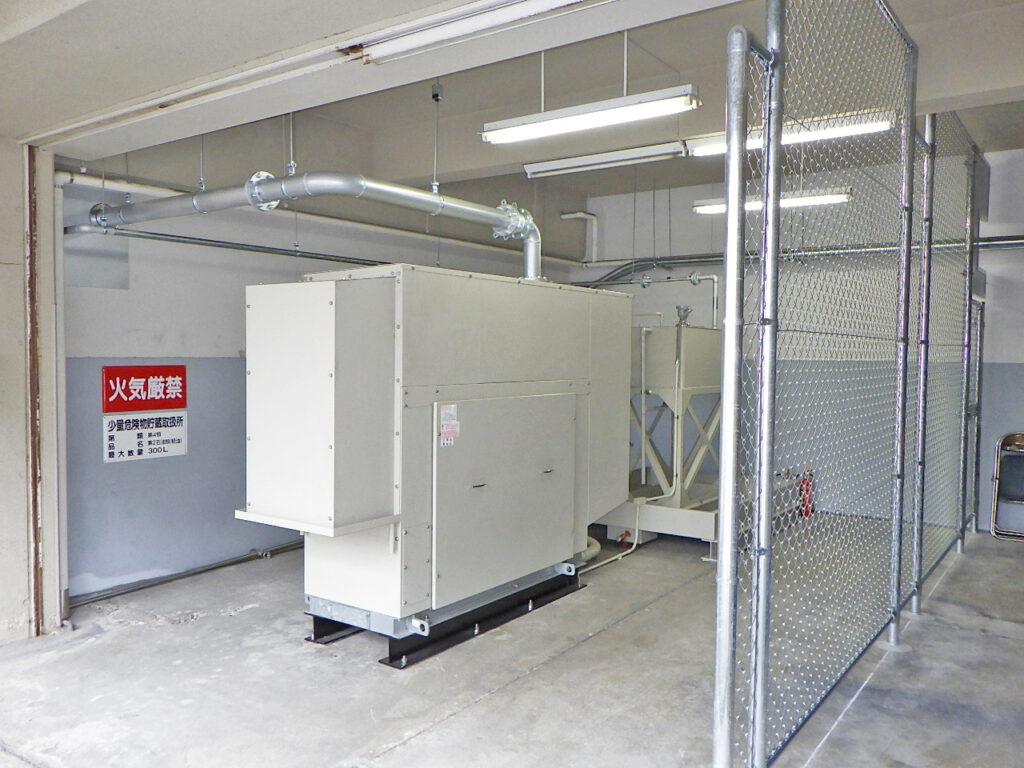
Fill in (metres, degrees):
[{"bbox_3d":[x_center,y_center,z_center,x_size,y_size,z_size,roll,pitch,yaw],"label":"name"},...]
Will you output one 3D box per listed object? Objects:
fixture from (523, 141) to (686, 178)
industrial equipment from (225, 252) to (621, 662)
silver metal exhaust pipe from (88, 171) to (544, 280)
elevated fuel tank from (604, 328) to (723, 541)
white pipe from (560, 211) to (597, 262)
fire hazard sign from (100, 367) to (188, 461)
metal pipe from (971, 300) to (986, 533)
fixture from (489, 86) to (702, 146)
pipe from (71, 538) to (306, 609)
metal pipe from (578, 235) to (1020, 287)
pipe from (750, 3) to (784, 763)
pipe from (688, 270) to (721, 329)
[{"bbox_3d":[0.639,-1.555,5.815,1.250,0.090,0.160,2,3,35],"label":"fixture"},{"bbox_3d":[-0.248,0.315,5.181,0.765,1.879,2.891,2,3,35],"label":"industrial equipment"},{"bbox_3d":[-1.203,-0.908,5.392,2.268,0.506,1.985,2,3,35],"label":"silver metal exhaust pipe"},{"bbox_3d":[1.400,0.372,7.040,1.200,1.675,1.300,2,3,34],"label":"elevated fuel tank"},{"bbox_3d":[0.788,-1.738,9.836,0.294,0.557,0.354,2,3,35],"label":"white pipe"},{"bbox_3d":[-2.462,0.192,5.602,0.018,0.625,0.600,2,3,36],"label":"fire hazard sign"},{"bbox_3d":[4.258,0.315,7.558,0.057,2.091,0.057,2,3,35],"label":"metal pipe"},{"bbox_3d":[0.369,-1.382,4.311,1.250,0.115,0.200,2,3,36],"label":"fixture"},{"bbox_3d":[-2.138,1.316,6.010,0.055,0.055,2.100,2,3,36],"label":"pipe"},{"bbox_3d":[2.638,-1.197,8.281,4.354,0.263,0.162,2,3,35],"label":"metal pipe"},{"bbox_3d":[0.864,-0.152,2.797,0.058,3.320,0.058,2,3,36],"label":"pipe"},{"bbox_3d":[1.714,-0.750,7.356,0.280,0.500,0.090,2,3,36],"label":"pipe"}]

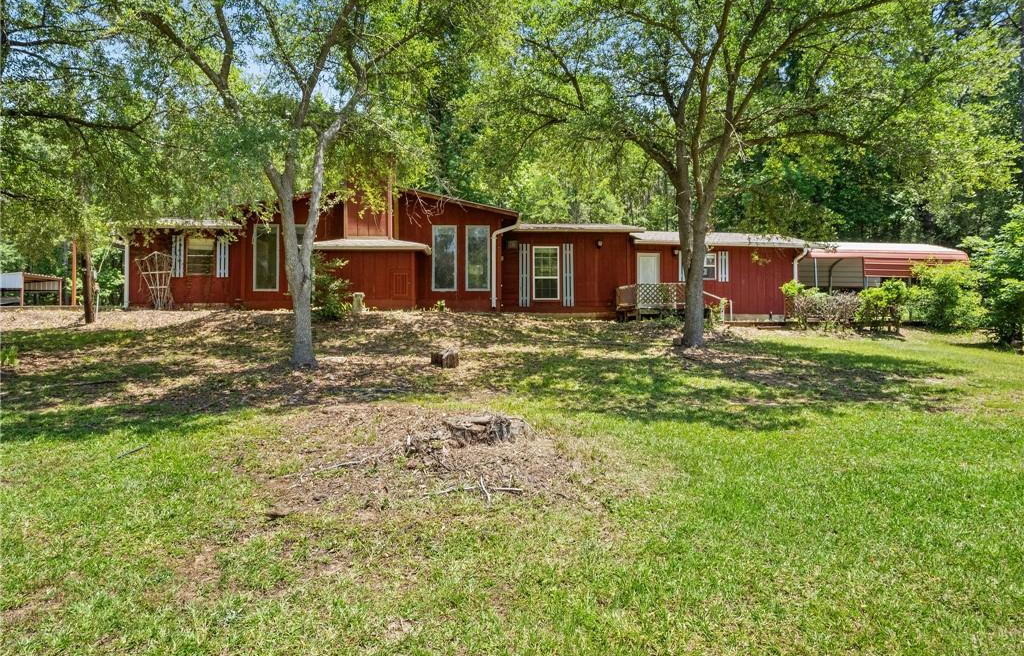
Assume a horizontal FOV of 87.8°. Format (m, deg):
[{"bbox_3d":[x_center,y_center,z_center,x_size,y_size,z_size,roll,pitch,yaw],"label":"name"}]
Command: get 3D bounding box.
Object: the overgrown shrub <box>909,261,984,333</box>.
[{"bbox_3d":[15.340,-1.112,18.800,2.300,2.500,2.100,0,0,0],"label":"overgrown shrub"}]

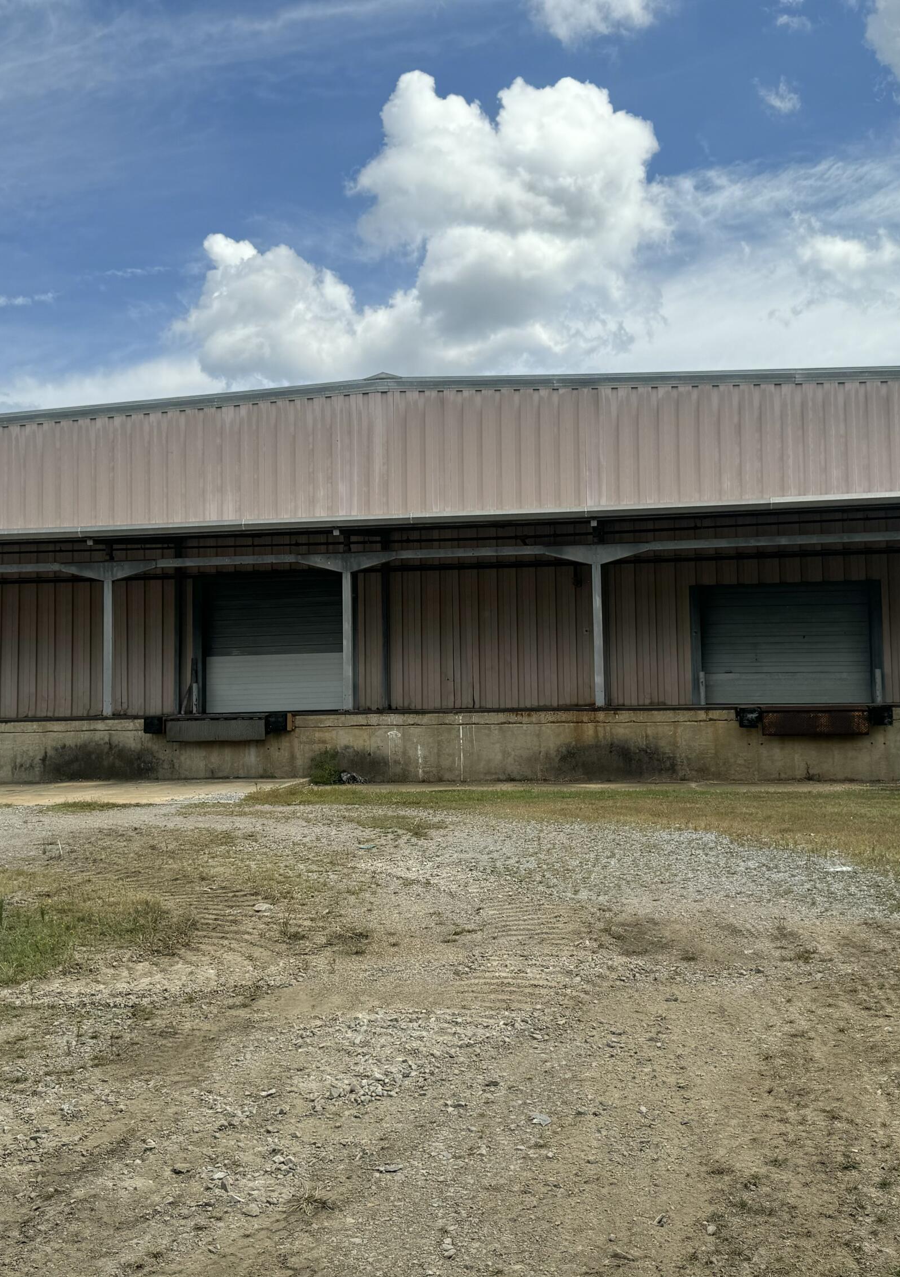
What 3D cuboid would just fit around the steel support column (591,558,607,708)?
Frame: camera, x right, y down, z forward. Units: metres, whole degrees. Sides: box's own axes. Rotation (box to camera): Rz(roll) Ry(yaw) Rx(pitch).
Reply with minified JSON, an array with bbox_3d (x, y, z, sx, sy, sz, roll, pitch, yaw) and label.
[{"bbox_3d":[2.621,-0.065,20.757,0.155,2.550,0.150,-1,-4,9],"label":"steel support column"}]

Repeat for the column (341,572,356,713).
[{"bbox_3d":[-1.834,0.052,21.443,0.155,2.550,0.150,-1,-4,9],"label":"column"}]

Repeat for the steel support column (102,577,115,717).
[{"bbox_3d":[-6.372,0.171,22.143,0.155,2.550,0.150,-1,-4,9],"label":"steel support column"}]

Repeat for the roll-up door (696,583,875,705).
[{"bbox_3d":[6.678,0.100,23.588,3.300,2.430,0.120,-1,-4,9],"label":"roll-up door"}]

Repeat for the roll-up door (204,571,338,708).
[{"bbox_3d":[-3.671,0.076,25.200,3.170,3.020,0.120,-1,-4,9],"label":"roll-up door"}]

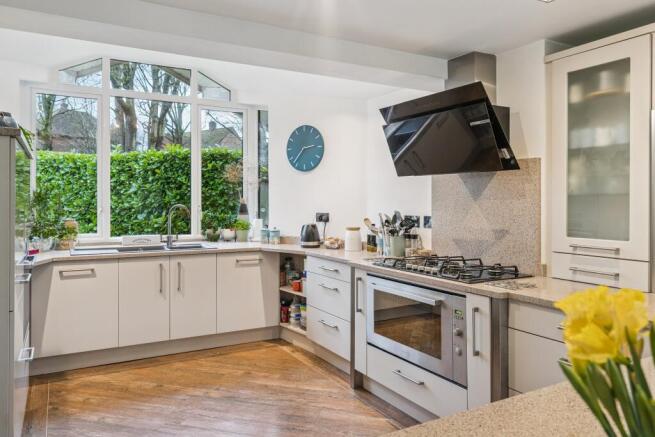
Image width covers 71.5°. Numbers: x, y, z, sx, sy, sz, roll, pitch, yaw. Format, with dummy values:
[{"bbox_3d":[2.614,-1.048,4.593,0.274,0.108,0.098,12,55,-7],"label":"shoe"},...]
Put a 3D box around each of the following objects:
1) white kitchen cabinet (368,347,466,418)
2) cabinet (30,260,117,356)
[{"bbox_3d":[0.723,0.982,2.854,0.520,0.220,0.900,-1,2,-29],"label":"white kitchen cabinet"},{"bbox_3d":[-2.090,0.687,3.800,0.600,0.715,0.570,-1,1,-28],"label":"cabinet"}]

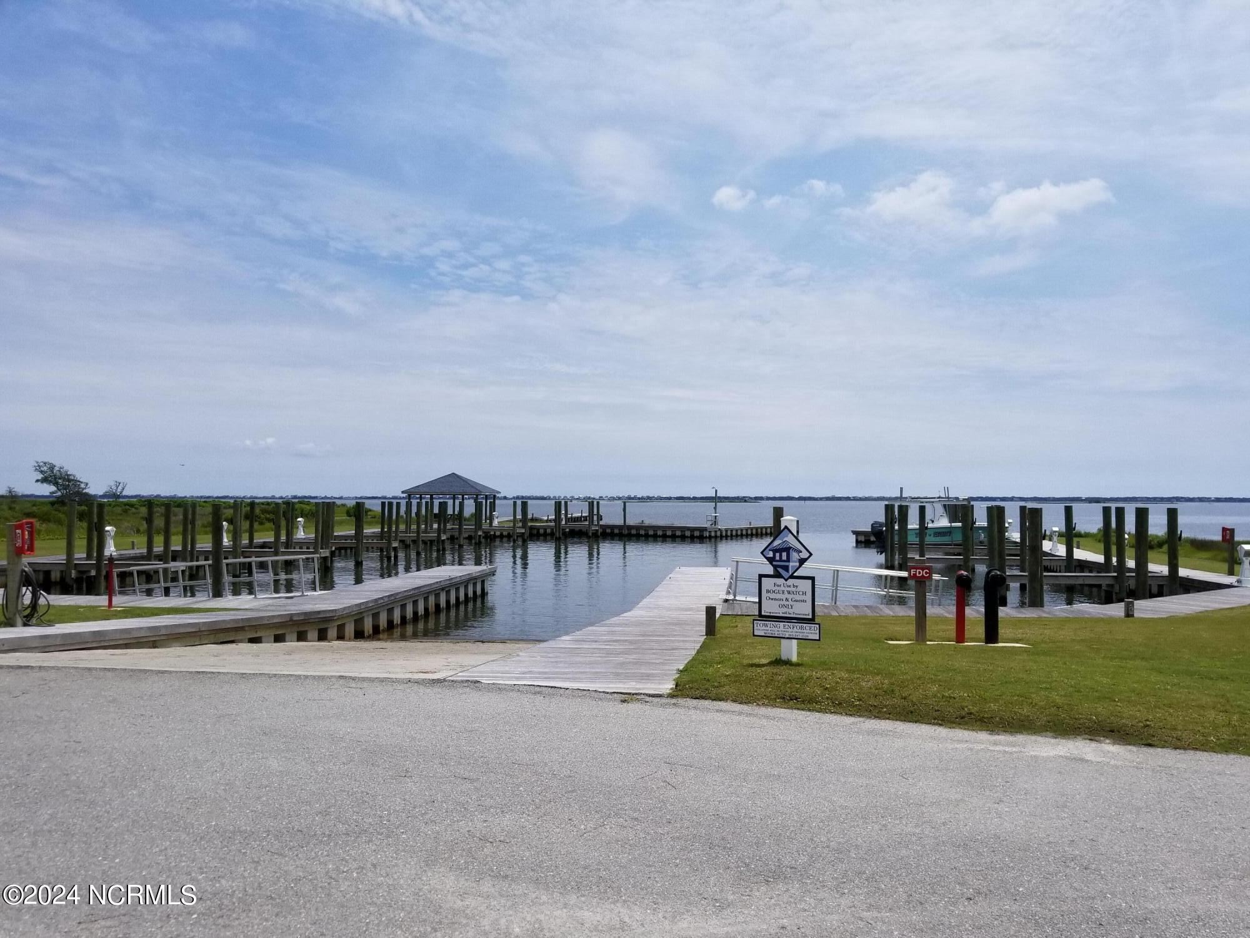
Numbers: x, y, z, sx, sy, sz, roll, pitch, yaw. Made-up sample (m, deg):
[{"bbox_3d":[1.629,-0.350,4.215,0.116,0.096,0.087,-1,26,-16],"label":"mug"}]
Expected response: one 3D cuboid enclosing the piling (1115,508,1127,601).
[{"bbox_3d":[15.253,2.681,28.851,0.295,3.000,0.295,-1,-2,28],"label":"piling"}]

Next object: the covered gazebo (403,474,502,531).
[{"bbox_3d":[-15.645,2.740,85.077,7.350,4.700,7.350,0,-2,7],"label":"covered gazebo"}]

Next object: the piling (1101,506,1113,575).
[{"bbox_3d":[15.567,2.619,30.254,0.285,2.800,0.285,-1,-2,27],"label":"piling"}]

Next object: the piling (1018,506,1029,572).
[{"bbox_3d":[11.124,2.134,26.164,0.220,2.193,0.220,0,-2,0],"label":"piling"}]

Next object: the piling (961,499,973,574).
[{"bbox_3d":[10.497,2.206,28.764,0.260,2.215,0.260,0,-2,0],"label":"piling"}]

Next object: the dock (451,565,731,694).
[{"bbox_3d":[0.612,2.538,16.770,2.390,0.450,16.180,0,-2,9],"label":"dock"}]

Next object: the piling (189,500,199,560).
[{"bbox_3d":[-19.347,2.955,42.153,0.275,2.900,0.275,0,-2,0],"label":"piling"}]

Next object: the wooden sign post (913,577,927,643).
[{"bbox_3d":[3.684,1.688,11.675,0.140,0.920,0.140,0,-2,18],"label":"wooden sign post"}]

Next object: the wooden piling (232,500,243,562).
[{"bbox_3d":[-12.076,2.098,29.164,0.250,2.235,0.250,0,-2,0],"label":"wooden piling"}]

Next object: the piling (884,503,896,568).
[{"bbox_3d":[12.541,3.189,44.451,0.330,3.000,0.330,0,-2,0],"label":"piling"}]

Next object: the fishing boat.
[{"bbox_3d":[15.550,2.709,46.500,6.500,2.650,2.400,0,-2,-2],"label":"fishing boat"}]

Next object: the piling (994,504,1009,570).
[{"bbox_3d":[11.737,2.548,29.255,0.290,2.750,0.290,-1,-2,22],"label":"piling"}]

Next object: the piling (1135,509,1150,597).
[{"bbox_3d":[11.067,1.904,20.065,0.270,2.157,0.270,0,-2,0],"label":"piling"}]

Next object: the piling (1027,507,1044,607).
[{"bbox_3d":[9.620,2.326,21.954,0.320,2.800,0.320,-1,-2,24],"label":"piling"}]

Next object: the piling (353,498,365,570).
[{"bbox_3d":[-9.972,2.400,35.262,0.280,2.340,0.280,0,-2,0],"label":"piling"}]

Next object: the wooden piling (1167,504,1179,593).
[{"bbox_3d":[11.832,1.920,20.265,0.240,2.143,0.240,0,-2,0],"label":"wooden piling"}]

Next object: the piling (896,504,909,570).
[{"bbox_3d":[8.505,2.206,28.664,0.270,2.198,0.270,0,-2,0],"label":"piling"}]

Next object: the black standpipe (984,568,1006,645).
[{"bbox_3d":[4.578,1.698,11.620,0.200,0.930,0.330,0,-2,3],"label":"black standpipe"}]

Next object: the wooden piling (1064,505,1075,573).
[{"bbox_3d":[17.516,2.908,36.953,0.310,2.900,0.310,-1,-2,25],"label":"wooden piling"}]

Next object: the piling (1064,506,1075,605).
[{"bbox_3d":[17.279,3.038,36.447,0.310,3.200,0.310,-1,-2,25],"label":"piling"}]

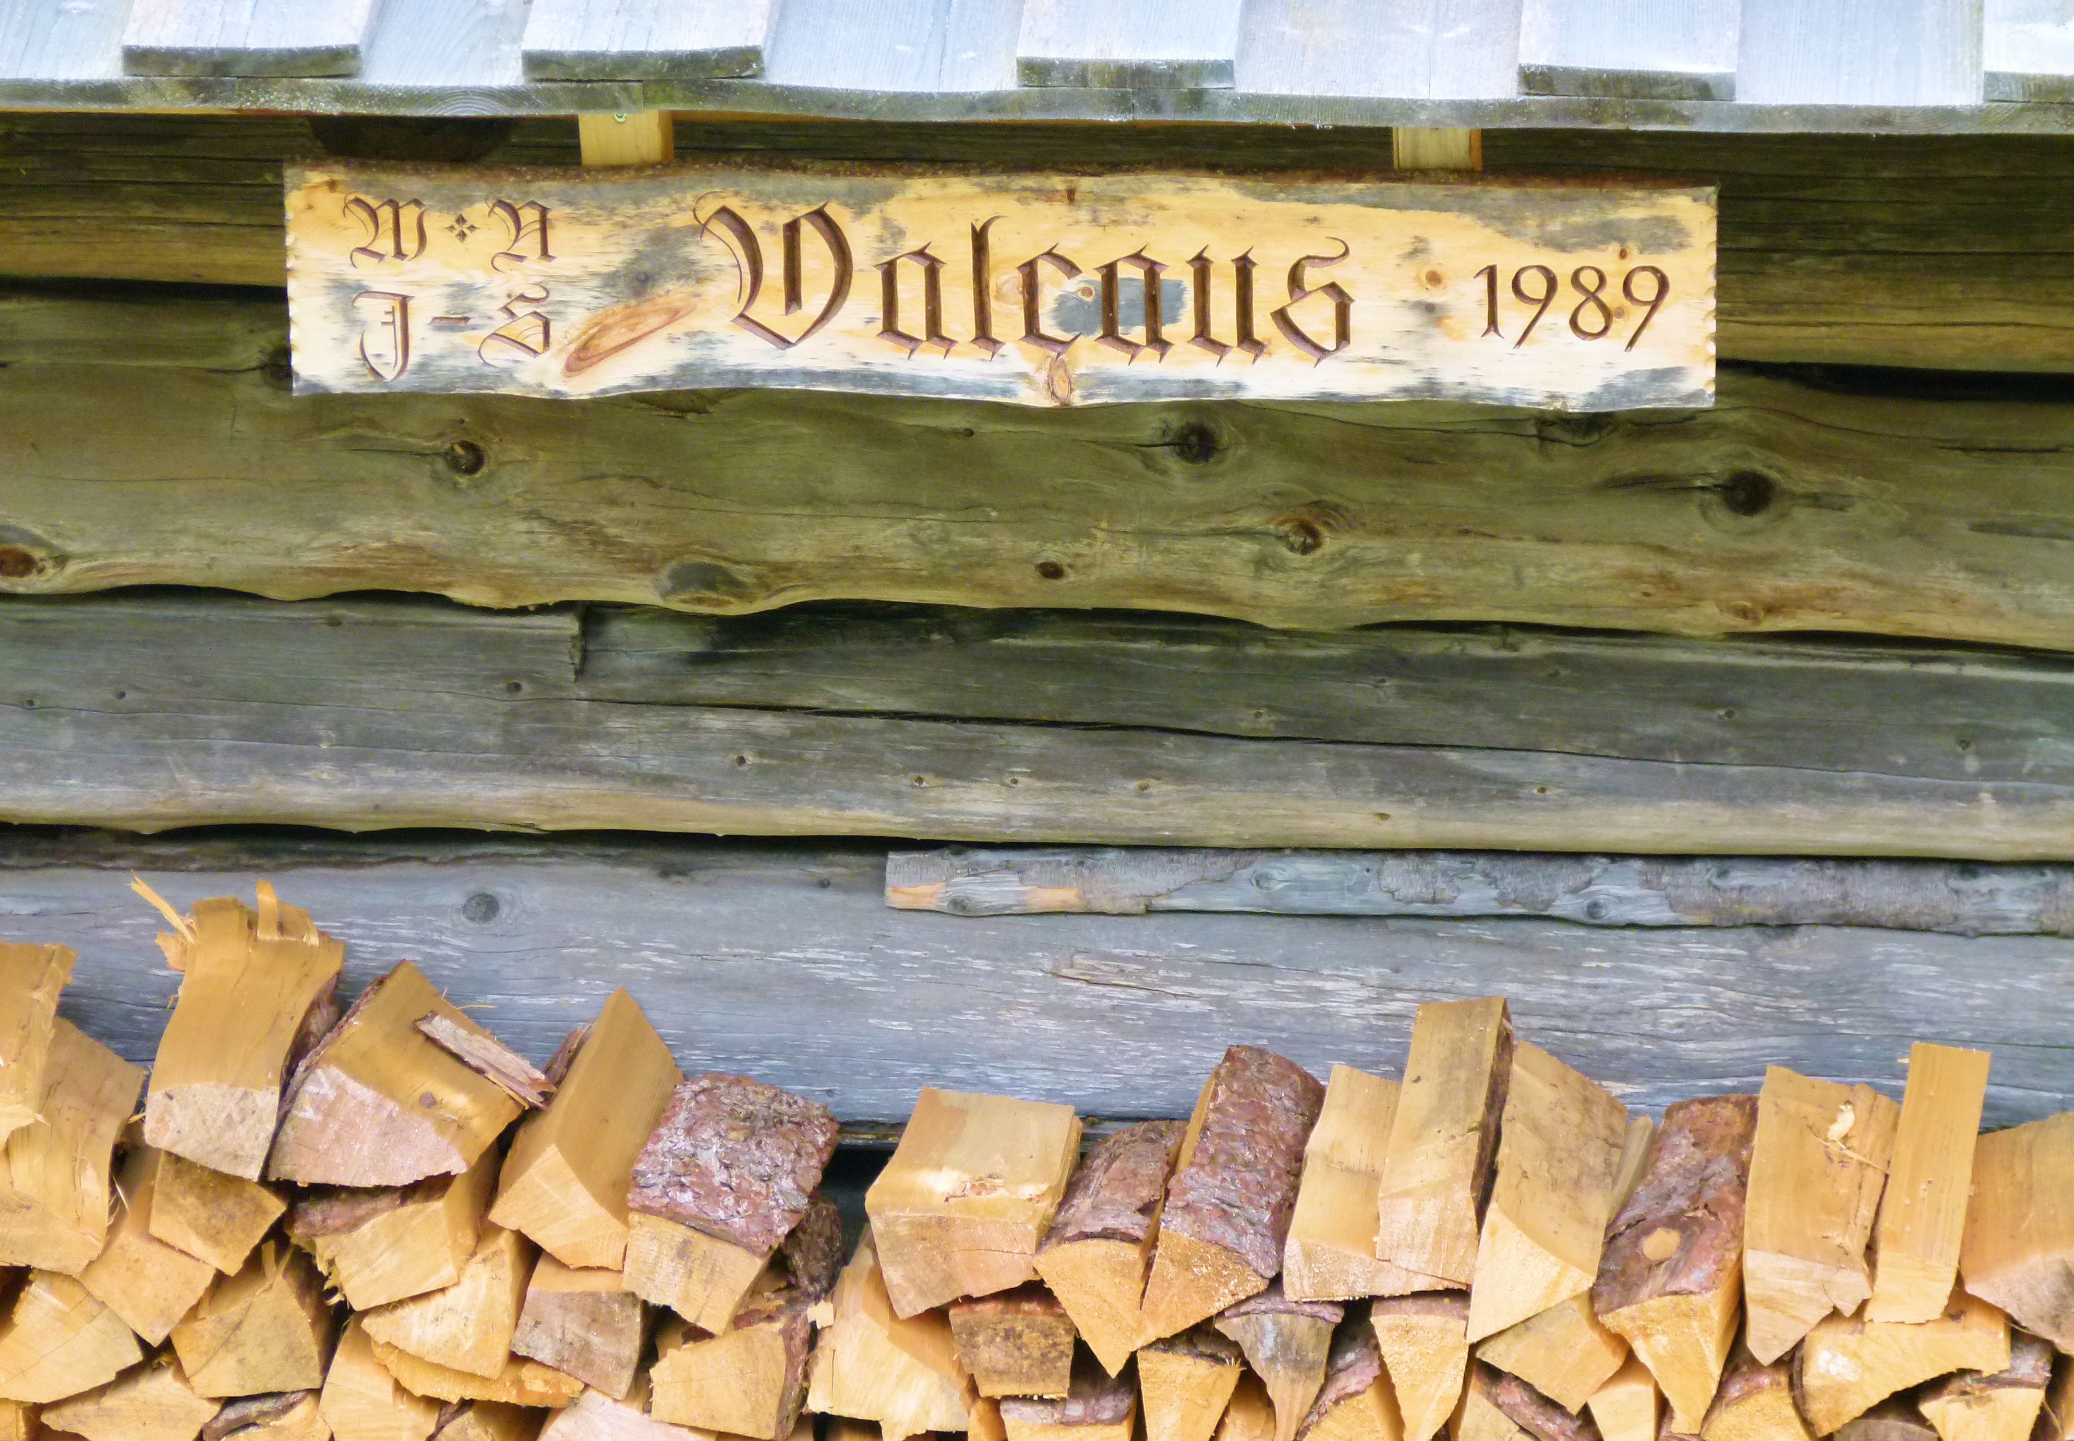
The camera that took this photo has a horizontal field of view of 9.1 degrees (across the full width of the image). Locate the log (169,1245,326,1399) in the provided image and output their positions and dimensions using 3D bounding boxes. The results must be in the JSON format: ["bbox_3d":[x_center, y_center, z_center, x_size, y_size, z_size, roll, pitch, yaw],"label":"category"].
[{"bbox_3d":[-0.537,0.369,9.143,0.104,0.098,0.340,-6,17,4],"label":"log"}]

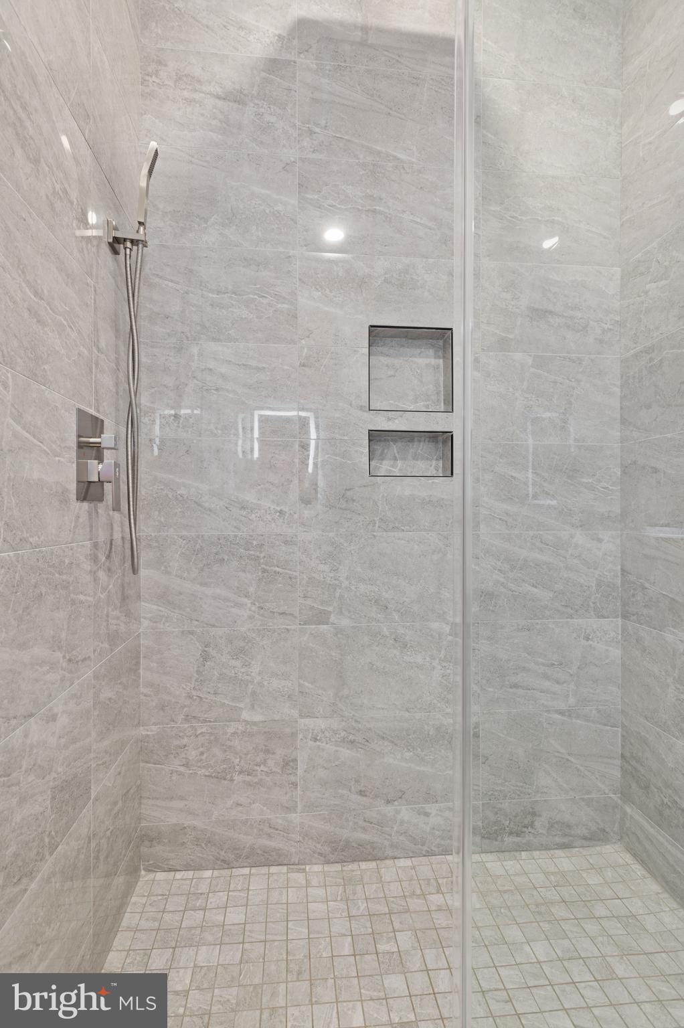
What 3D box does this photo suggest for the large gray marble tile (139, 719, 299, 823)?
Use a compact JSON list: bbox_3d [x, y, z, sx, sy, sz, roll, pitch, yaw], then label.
[{"bbox_3d":[-0.388,0.833,1.570,0.491,0.305,0.010,0,0,-6],"label":"large gray marble tile"}]

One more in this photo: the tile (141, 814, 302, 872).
[{"bbox_3d":[-0.385,1.057,1.560,0.490,0.161,0.012,0,0,-6],"label":"tile"}]

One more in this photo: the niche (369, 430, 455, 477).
[{"bbox_3d":[0.231,-0.201,1.635,0.287,0.153,0.025,0,0,-6],"label":"niche"}]

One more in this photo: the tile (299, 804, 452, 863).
[{"bbox_3d":[0.165,1.058,1.613,0.609,0.167,0.012,0,0,-6],"label":"tile"}]

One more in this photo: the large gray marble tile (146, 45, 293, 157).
[{"bbox_3d":[-0.389,-1.316,1.556,0.491,0.305,0.010,0,0,-6],"label":"large gray marble tile"}]

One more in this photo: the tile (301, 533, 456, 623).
[{"bbox_3d":[0.163,0.214,1.609,0.609,0.302,0.012,0,0,-6],"label":"tile"}]

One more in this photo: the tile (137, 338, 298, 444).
[{"bbox_3d":[-0.389,-0.395,1.562,0.491,0.305,0.010,0,0,-6],"label":"tile"}]

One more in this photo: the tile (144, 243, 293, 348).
[{"bbox_3d":[-0.388,-0.697,1.550,0.490,0.302,0.012,0,0,-6],"label":"tile"}]

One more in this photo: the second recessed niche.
[{"bbox_3d":[0.227,-0.482,1.666,0.286,0.281,0.092,0,0,-6],"label":"second recessed niche"}]

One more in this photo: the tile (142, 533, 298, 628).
[{"bbox_3d":[-0.388,0.219,1.566,0.491,0.305,0.010,0,0,-6],"label":"tile"}]

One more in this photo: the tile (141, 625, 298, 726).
[{"bbox_3d":[-0.386,0.519,1.557,0.490,0.302,0.012,0,0,-6],"label":"tile"}]

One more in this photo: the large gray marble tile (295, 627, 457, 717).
[{"bbox_3d":[0.164,0.518,1.610,0.609,0.302,0.012,0,0,-6],"label":"large gray marble tile"}]

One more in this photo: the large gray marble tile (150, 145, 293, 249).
[{"bbox_3d":[-0.389,-1.009,1.558,0.491,0.305,0.010,0,0,-6],"label":"large gray marble tile"}]

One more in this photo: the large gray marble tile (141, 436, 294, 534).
[{"bbox_3d":[-0.387,-0.089,1.554,0.490,0.302,0.012,0,0,-6],"label":"large gray marble tile"}]

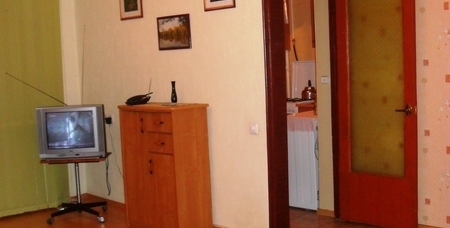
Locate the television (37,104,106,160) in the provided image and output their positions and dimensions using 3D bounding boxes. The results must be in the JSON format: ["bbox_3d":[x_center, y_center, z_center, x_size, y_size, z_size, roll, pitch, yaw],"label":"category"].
[{"bbox_3d":[-1.323,0.137,5.513,0.600,0.450,0.460,-2,5,3],"label":"television"}]

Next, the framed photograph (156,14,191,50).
[{"bbox_3d":[-0.412,-0.669,5.009,0.022,0.274,0.411,-8,8,-44],"label":"framed photograph"}]

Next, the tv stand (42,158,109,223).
[{"bbox_3d":[-1.292,0.659,5.401,0.560,0.540,0.440,-2,5,3],"label":"tv stand"}]

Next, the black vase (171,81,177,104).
[{"bbox_3d":[-0.422,-0.178,4.950,0.046,0.182,0.046,-2,5,0],"label":"black vase"}]

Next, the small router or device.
[{"bbox_3d":[-0.712,-0.185,4.980,0.190,0.216,0.140,-8,8,-44],"label":"small router or device"}]

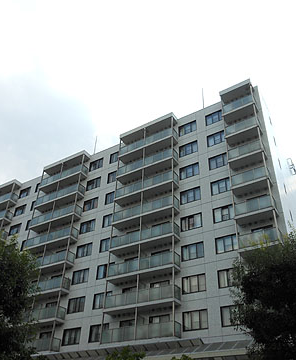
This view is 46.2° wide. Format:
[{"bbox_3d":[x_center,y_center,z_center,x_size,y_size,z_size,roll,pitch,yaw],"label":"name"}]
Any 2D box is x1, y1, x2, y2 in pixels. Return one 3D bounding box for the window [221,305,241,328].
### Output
[{"bbox_3d":[6.262,9.755,24.988,2.049,1.379,0.150,-19,-40,27],"label":"window"}]

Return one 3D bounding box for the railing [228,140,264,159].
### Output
[{"bbox_3d":[8.977,-2.337,31.491,3.095,1.100,1.279,-19,-40,28],"label":"railing"}]

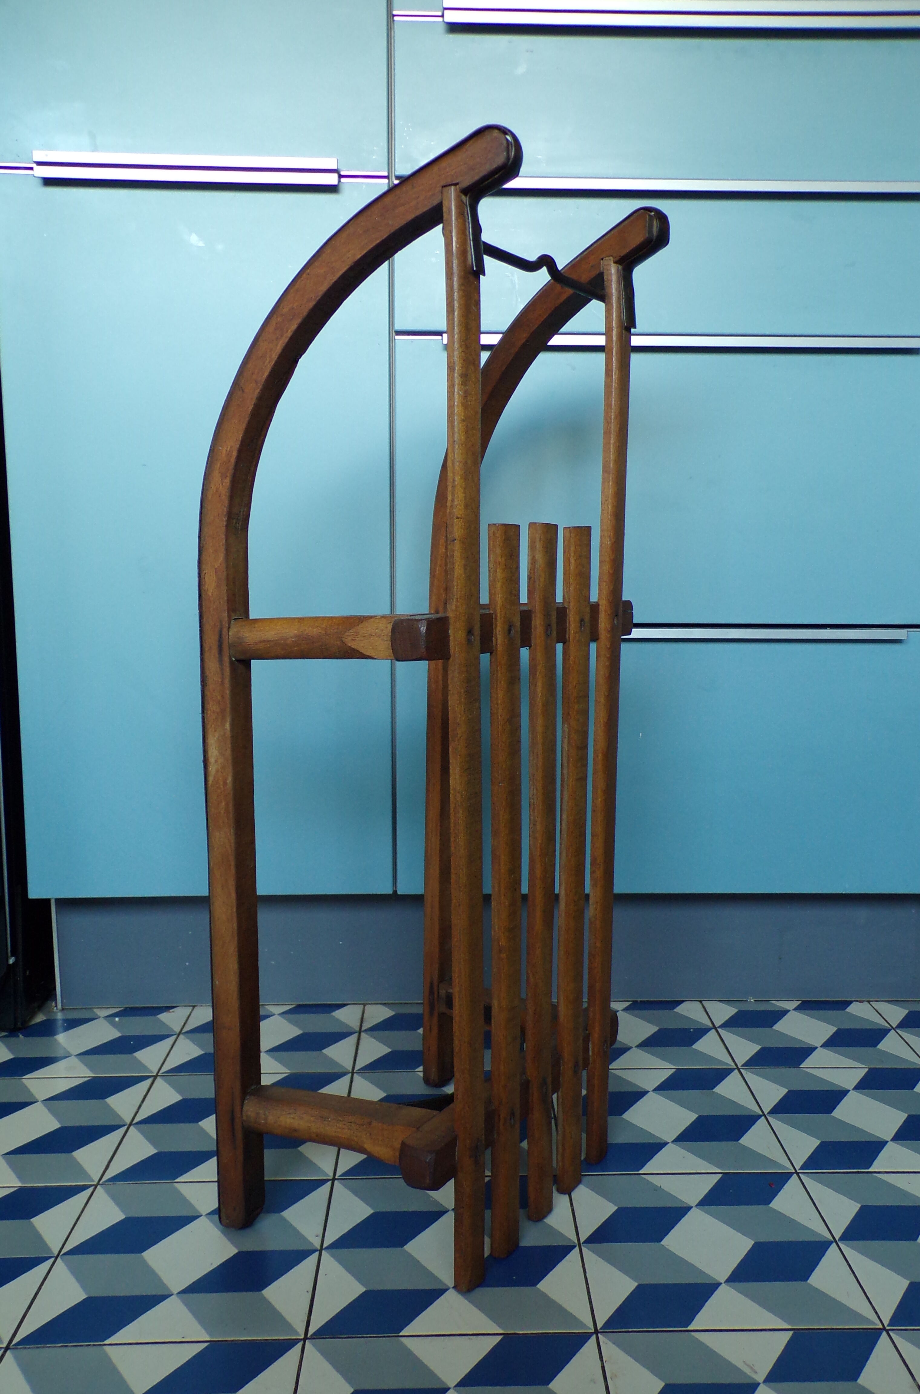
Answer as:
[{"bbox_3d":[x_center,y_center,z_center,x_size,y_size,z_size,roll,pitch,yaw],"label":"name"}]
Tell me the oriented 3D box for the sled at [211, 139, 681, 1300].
[{"bbox_3d":[-0.001,0.017,0.905,0.261,0.793,0.309,5,9,33],"label":"sled"}]

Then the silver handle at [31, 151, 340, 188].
[{"bbox_3d":[-0.273,-0.528,1.133,0.302,0.026,0.018,0,7,-1],"label":"silver handle"}]

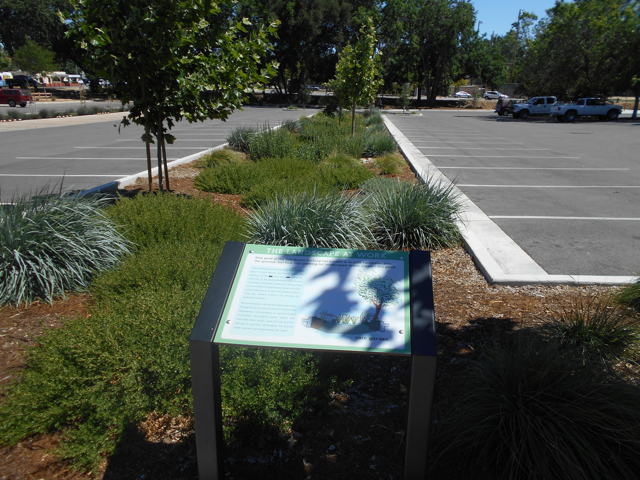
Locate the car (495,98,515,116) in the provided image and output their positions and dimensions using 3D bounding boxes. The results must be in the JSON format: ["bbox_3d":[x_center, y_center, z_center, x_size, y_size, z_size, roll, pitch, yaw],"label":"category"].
[{"bbox_3d":[21.758,-14.769,53.500,3.900,1.780,1.750,1,16,4],"label":"car"}]

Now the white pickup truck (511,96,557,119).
[{"bbox_3d":[21.770,-12.651,46.000,5.900,1.980,2.000,1,16,4],"label":"white pickup truck"}]

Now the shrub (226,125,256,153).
[{"bbox_3d":[-2.388,-3.065,14.515,0.950,0.780,0.950,2,16,5],"label":"shrub"}]

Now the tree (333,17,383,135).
[{"bbox_3d":[1.530,-6.446,19.210,2.000,4.750,2.000,2,16,5],"label":"tree"}]

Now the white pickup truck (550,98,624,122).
[{"bbox_3d":[22.773,-11.105,41.000,5.100,1.840,1.850,1,16,4],"label":"white pickup truck"}]

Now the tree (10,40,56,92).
[{"bbox_3d":[-34.025,-20.693,58.000,4.500,6.900,4.500,2,16,5],"label":"tree"}]

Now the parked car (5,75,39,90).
[{"bbox_3d":[-42.775,-22.608,69.000,4.950,1.750,1.850,6,17,20],"label":"parked car"}]

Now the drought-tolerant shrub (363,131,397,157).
[{"bbox_3d":[1.789,-2.895,14.359,1.020,0.700,1.020,2,16,5],"label":"drought-tolerant shrub"}]

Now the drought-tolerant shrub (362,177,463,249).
[{"bbox_3d":[1.035,-0.345,5.394,1.120,0.750,1.120,2,16,5],"label":"drought-tolerant shrub"}]

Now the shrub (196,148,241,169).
[{"bbox_3d":[-2.398,-1.925,11.186,1.080,0.450,1.050,2,16,5],"label":"shrub"}]

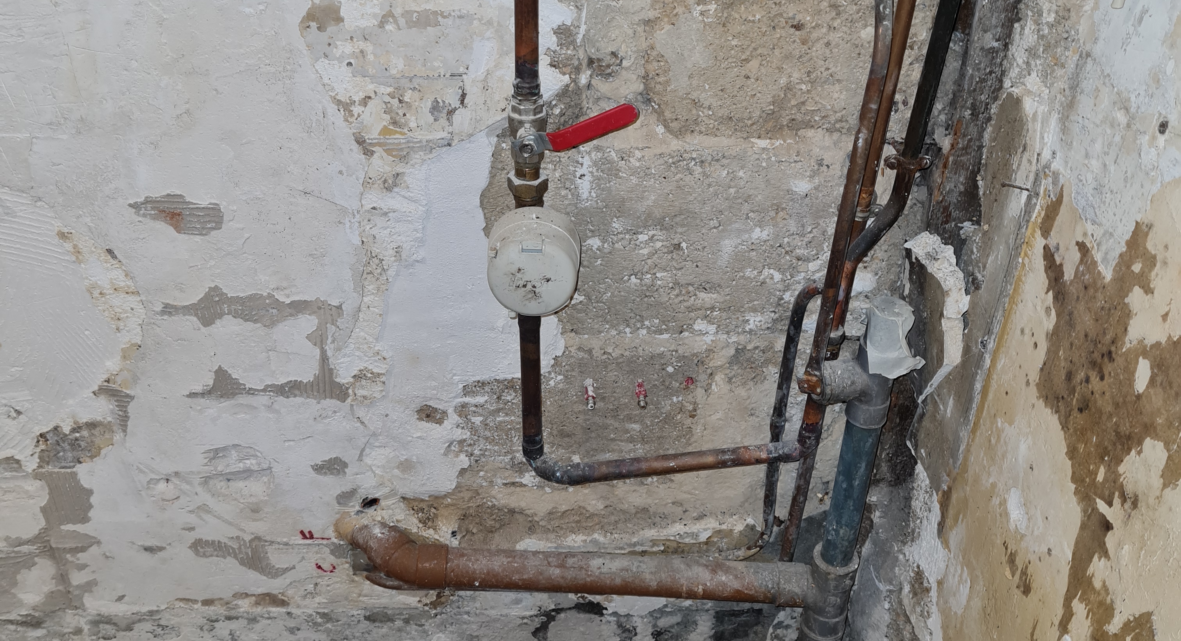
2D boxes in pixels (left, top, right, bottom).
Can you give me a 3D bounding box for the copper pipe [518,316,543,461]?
[{"bbox_3d":[-0.067,0.075,1.333,0.024,0.225,0.024,0,36,-2],"label":"copper pipe"}]

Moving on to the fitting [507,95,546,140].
[{"bbox_3d":[-0.061,-0.198,1.145,0.038,0.034,0.038,0,36,-2],"label":"fitting"}]

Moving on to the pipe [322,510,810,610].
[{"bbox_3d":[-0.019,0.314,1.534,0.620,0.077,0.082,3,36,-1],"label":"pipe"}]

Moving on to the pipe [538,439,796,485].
[{"bbox_3d":[0.088,0.169,1.409,0.322,0.036,0.027,-7,36,3],"label":"pipe"}]

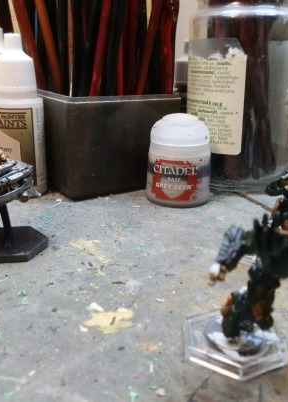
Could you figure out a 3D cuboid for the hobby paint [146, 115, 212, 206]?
[{"bbox_3d":[0.018,-0.021,0.215,0.033,0.043,0.033,5,18,12],"label":"hobby paint"}]

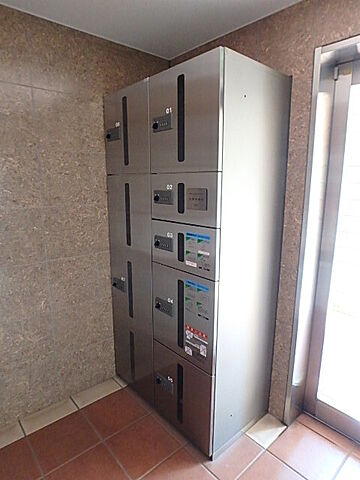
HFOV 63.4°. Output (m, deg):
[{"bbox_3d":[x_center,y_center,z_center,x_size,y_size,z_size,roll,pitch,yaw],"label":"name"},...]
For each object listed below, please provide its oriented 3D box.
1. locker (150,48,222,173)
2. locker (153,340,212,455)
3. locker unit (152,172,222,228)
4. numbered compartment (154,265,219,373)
[{"bbox_3d":[0.174,-0.555,1.429,0.460,0.449,0.436,-10,15,-41],"label":"locker"},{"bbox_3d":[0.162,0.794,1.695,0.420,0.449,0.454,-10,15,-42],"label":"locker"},{"bbox_3d":[0.165,-0.220,1.495,0.420,0.232,0.454,-10,15,-42],"label":"locker unit"},{"bbox_3d":[0.172,0.344,1.609,0.460,0.460,0.436,-10,15,-41],"label":"numbered compartment"}]

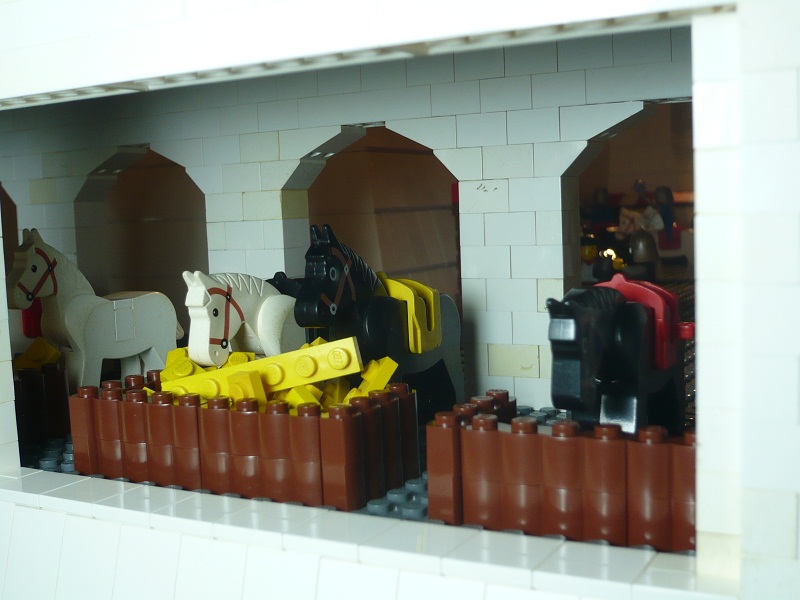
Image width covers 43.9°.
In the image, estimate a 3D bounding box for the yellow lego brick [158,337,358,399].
[{"bbox_3d":[-0.032,0.018,0.230,0.048,0.008,0.005,-14,-1,12],"label":"yellow lego brick"}]

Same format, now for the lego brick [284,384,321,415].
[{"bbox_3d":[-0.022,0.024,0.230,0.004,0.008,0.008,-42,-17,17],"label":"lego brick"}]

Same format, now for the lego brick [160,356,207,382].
[{"bbox_3d":[-0.053,0.021,0.252,0.015,0.005,0.008,33,52,15],"label":"lego brick"}]

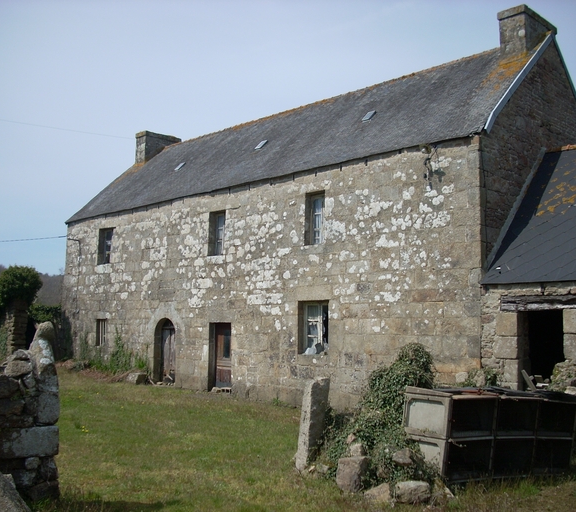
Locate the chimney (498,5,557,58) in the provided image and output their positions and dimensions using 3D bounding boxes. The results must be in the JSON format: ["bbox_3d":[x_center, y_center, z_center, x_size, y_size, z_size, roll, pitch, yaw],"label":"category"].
[{"bbox_3d":[6.444,-5.651,19.585,1.800,1.400,0.780,9,-10,-43],"label":"chimney"}]

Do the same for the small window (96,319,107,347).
[{"bbox_3d":[-6.863,2.869,27.247,0.200,1.000,0.750,9,-10,-43],"label":"small window"}]

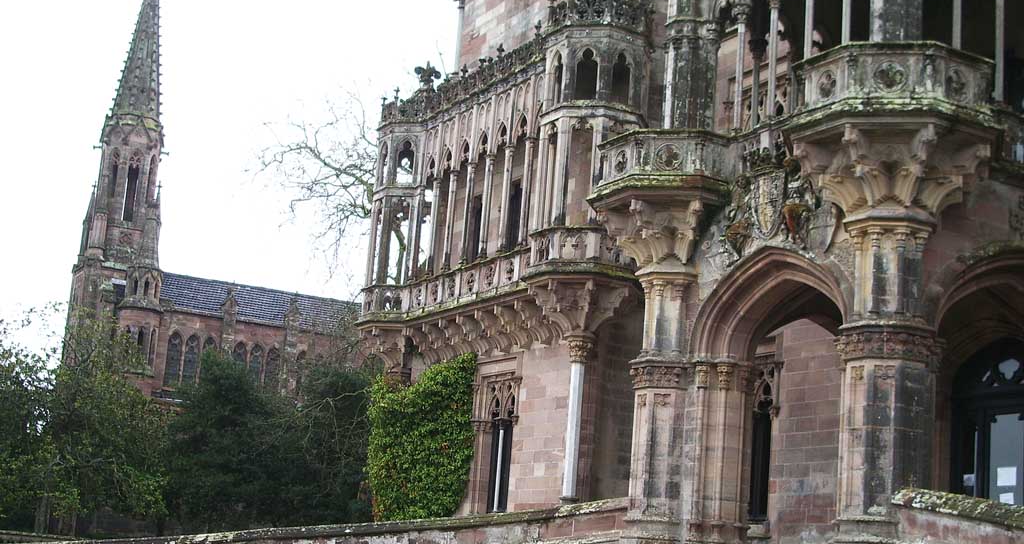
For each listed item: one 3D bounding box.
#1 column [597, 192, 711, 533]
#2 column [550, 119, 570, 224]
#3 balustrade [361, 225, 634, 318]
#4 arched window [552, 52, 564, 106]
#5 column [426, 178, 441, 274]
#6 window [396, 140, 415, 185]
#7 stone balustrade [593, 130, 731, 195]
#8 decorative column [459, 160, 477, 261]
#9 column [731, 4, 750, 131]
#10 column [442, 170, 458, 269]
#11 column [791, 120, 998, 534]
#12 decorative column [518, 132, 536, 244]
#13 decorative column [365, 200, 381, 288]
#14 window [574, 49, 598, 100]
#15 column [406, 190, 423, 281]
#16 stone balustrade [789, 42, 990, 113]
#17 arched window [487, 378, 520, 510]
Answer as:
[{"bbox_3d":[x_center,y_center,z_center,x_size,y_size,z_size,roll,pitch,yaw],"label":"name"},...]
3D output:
[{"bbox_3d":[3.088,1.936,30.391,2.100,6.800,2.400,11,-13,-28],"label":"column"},{"bbox_3d":[1.222,-2.360,35.928,0.309,2.897,0.309,11,-14,-28],"label":"column"},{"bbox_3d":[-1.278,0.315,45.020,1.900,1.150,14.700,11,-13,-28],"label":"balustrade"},{"bbox_3d":[1.187,-4.844,36.806,0.209,1.419,0.585,11,-14,-28],"label":"arched window"},{"bbox_3d":[-2.285,-1.232,42.872,0.259,3.014,0.259,11,-14,-28],"label":"column"},{"bbox_3d":[-3.274,-3.362,45.380,0.551,1.419,0.209,1,-12,16],"label":"window"},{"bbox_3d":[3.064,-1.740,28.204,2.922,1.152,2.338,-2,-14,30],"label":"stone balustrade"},{"bbox_3d":[-1.374,-1.860,46.172,0.320,3.200,0.320,4,-12,1],"label":"decorative column"},{"bbox_3d":[4.196,-3.739,27.143,0.317,2.505,0.317,4,-12,1],"label":"column"},{"bbox_3d":[-1.645,-1.370,39.747,0.210,2.800,0.210,4,-12,1],"label":"column"},{"bbox_3d":[5.668,1.036,22.012,3.000,5.900,3.000,1,-13,15],"label":"column"},{"bbox_3d":[0.439,-2.389,42.967,0.320,3.200,0.320,4,-12,1],"label":"decorative column"},{"bbox_3d":[-4.006,-0.838,42.765,0.210,2.680,0.210,12,-14,-29],"label":"decorative column"},{"bbox_3d":[2.055,-5.340,40.106,0.620,1.480,0.250,1,-12,16],"label":"window"},{"bbox_3d":[-2.676,-1.032,41.451,0.210,2.710,0.210,12,-14,-29],"label":"column"},{"bbox_3d":[5.889,-2.426,22.765,3.200,1.100,3.100,1,-13,15],"label":"stone balustrade"},{"bbox_3d":[-0.298,5.245,44.586,0.350,4.000,1.450,11,-13,-28],"label":"arched window"}]

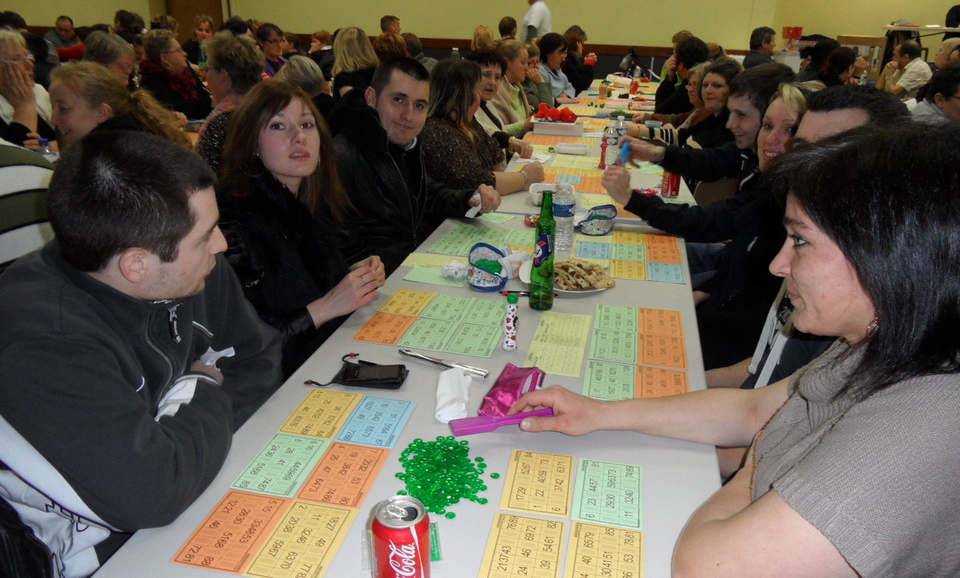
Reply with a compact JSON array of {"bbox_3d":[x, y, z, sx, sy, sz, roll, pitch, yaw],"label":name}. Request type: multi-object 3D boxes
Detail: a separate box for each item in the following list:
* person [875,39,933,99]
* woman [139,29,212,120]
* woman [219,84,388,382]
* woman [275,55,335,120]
[{"bbox_3d":[3.326,-1.434,5.528,0.780,1.182,0.520,10,24,24],"label":"person"},{"bbox_3d":[-1.449,-0.722,3.621,0.740,1.271,0.500,5,23,11],"label":"woman"},{"bbox_3d":[-0.327,0.151,1.615,0.740,1.246,0.480,16,27,35],"label":"woman"},{"bbox_3d":[-0.901,-0.439,3.054,0.740,1.193,0.480,5,23,12],"label":"woman"}]

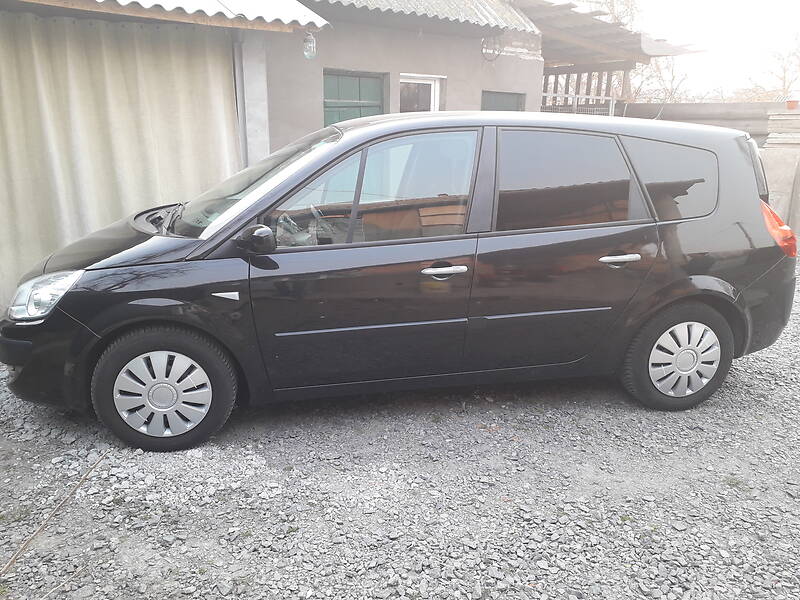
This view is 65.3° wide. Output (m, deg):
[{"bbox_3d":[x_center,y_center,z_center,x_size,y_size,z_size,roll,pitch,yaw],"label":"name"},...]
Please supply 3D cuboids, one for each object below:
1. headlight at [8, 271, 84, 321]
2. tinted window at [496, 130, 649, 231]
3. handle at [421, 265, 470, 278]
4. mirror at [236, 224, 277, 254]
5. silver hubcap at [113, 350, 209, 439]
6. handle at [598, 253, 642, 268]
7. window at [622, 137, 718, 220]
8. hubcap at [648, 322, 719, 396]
[{"bbox_3d":[-1.655,-0.031,2.912,0.410,0.260,0.360,-2,15,-11],"label":"headlight"},{"bbox_3d":[0.876,-0.615,3.179,0.830,0.510,0.050,-3,-5,-12],"label":"tinted window"},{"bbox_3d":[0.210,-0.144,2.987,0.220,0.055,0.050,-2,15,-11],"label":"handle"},{"bbox_3d":[-0.633,-0.269,2.756,0.165,0.140,0.220,-2,15,-11],"label":"mirror"},{"bbox_3d":[-1.115,0.448,2.938,0.437,0.437,0.060,-2,15,-11],"label":"silver hubcap"},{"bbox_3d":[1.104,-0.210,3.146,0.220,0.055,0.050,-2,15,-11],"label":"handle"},{"bbox_3d":[1.463,-0.639,3.304,0.550,0.460,0.050,-4,-5,-15],"label":"window"},{"bbox_3d":[1.573,0.331,3.438,0.437,0.437,0.060,-2,15,-11],"label":"hubcap"}]

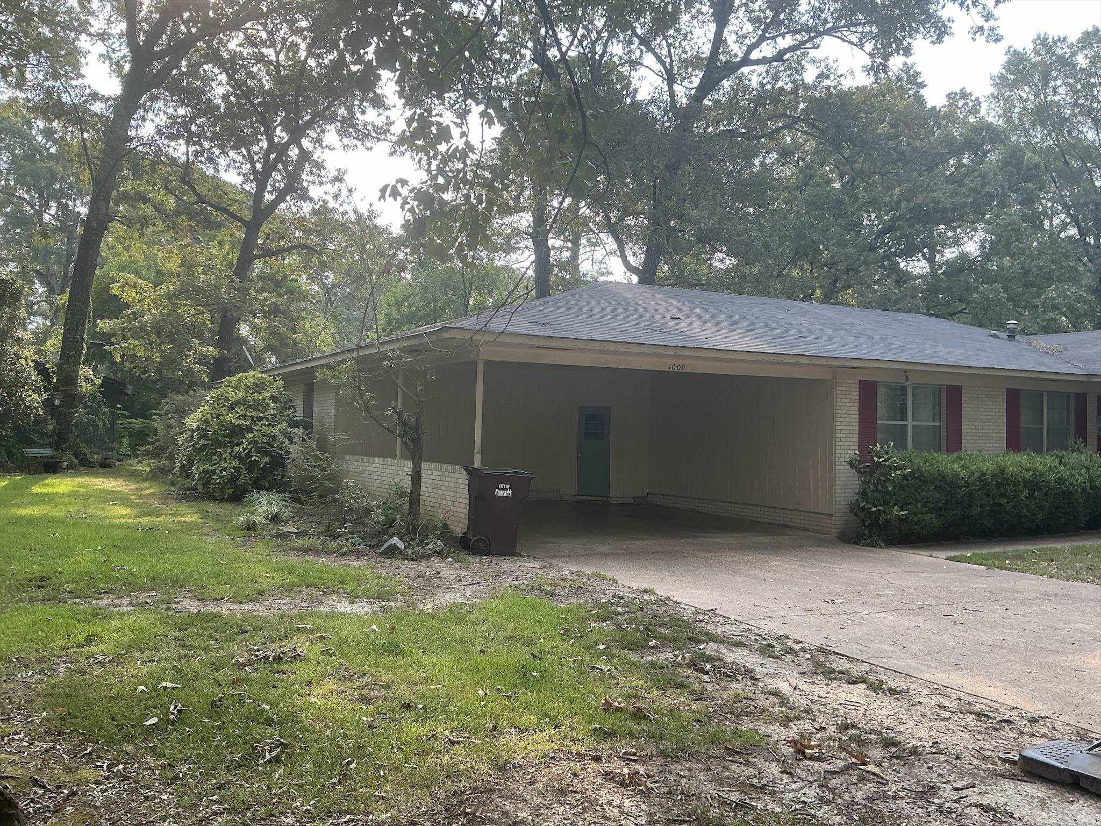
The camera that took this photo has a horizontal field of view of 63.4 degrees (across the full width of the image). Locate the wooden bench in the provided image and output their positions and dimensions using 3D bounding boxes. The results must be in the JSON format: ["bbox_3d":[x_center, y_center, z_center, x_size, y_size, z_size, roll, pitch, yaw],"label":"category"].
[{"bbox_3d":[-15.301,1.465,27.007,0.580,0.790,1.220,1,-1,12],"label":"wooden bench"}]

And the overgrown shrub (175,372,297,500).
[{"bbox_3d":[-6.617,0.459,18.823,2.500,2.650,2.400,1,-1,-29],"label":"overgrown shrub"}]

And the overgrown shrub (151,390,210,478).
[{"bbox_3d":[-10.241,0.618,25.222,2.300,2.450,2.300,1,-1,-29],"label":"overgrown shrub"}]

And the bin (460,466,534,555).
[{"bbox_3d":[-0.704,1.289,11.910,0.830,1.110,0.680,1,-1,-18],"label":"bin"}]

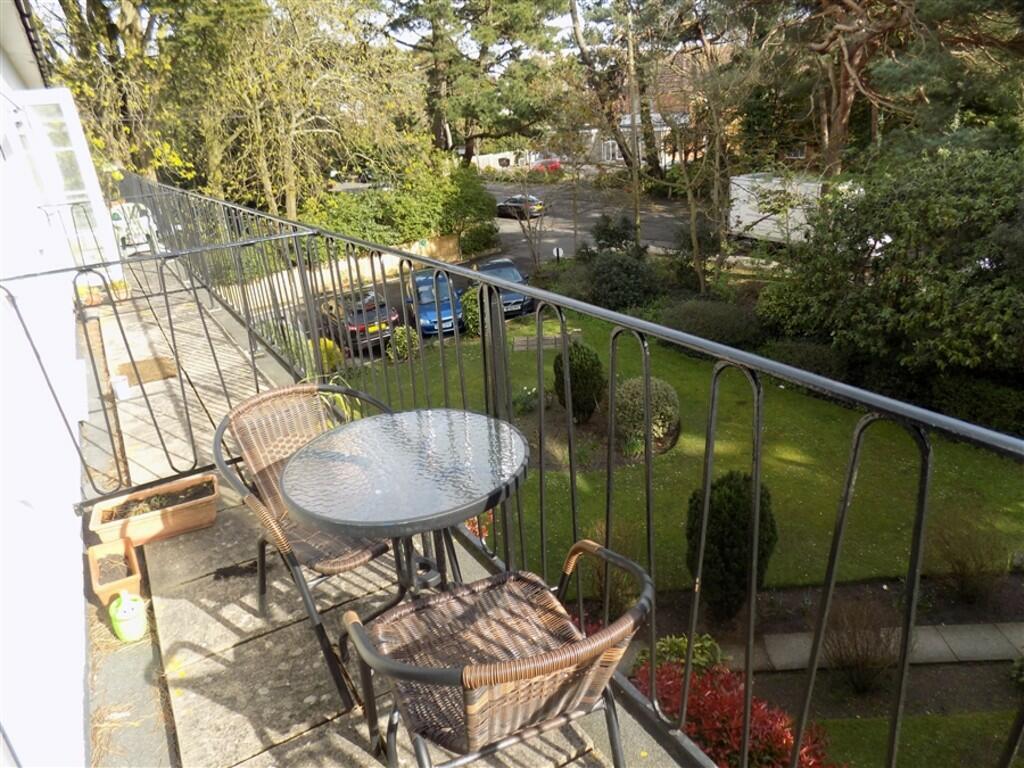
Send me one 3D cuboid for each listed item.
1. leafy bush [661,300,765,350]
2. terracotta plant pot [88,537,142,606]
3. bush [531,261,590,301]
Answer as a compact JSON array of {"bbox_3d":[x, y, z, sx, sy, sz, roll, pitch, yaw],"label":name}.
[{"bbox_3d":[5.616,-1.599,19.173,2.300,1.550,3.100,-16,24,-28],"label":"leafy bush"},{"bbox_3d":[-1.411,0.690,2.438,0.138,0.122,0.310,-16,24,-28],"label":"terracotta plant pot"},{"bbox_3d":[1.909,-3.761,25.271,2.150,1.560,2.150,-2,21,5],"label":"bush"}]

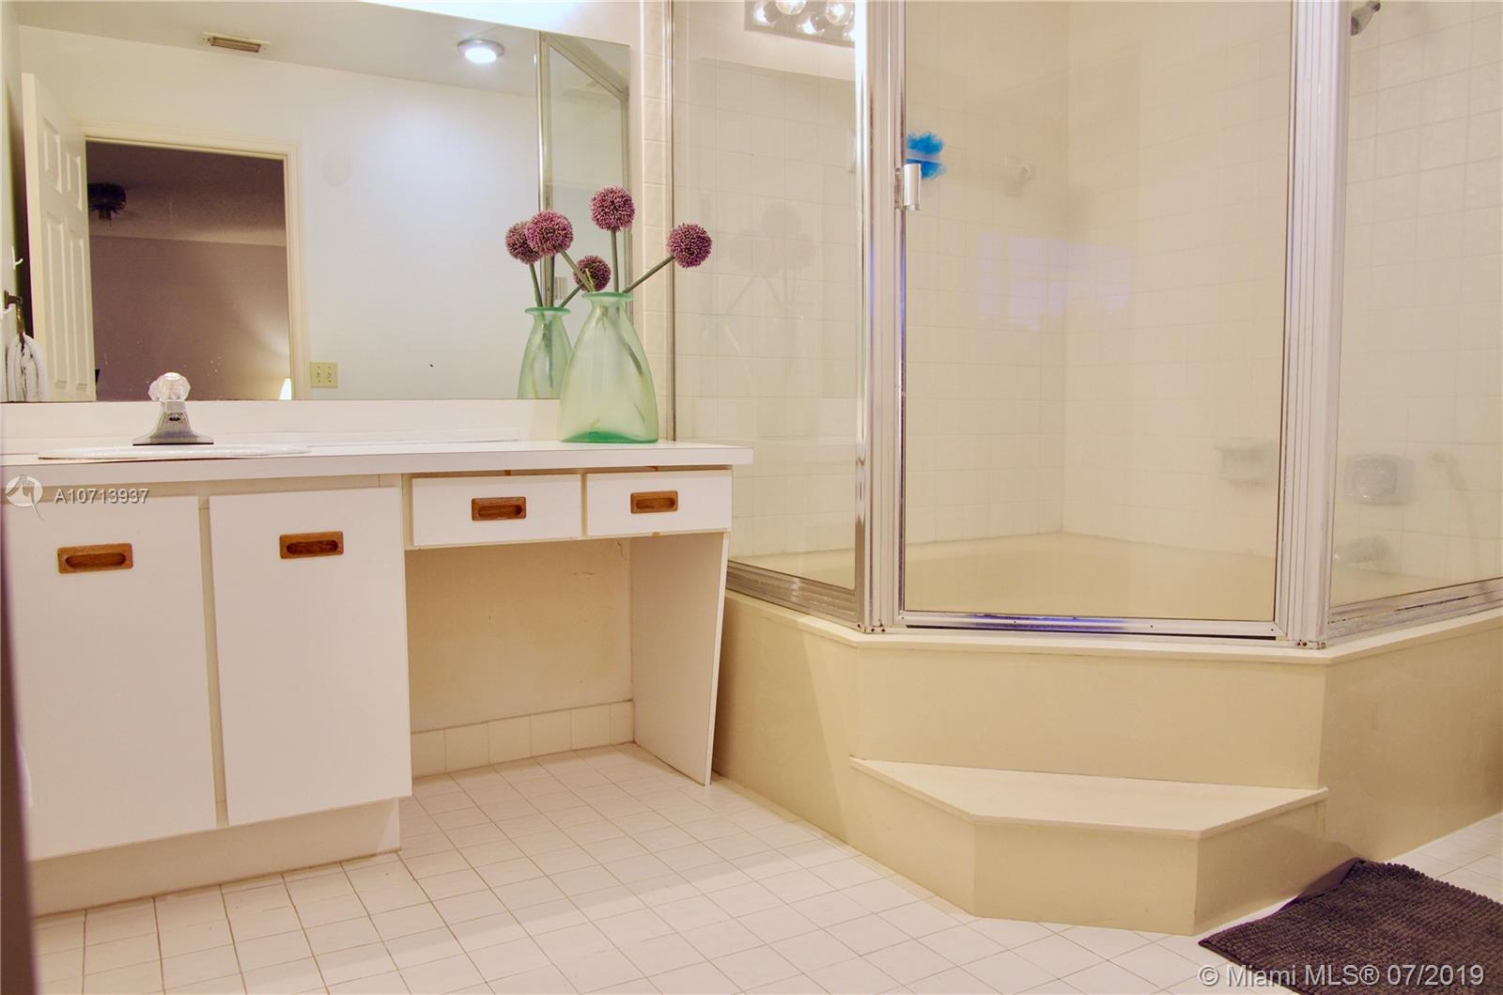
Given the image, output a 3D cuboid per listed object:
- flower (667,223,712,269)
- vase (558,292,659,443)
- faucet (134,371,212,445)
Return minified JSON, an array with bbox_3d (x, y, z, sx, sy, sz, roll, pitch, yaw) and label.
[{"bbox_3d":[-0.146,-0.598,2.668,0.105,0.106,0.105,0,5,0],"label":"flower"},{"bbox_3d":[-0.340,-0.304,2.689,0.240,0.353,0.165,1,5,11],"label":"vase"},{"bbox_3d":[-1.183,-0.183,2.302,0.146,0.148,0.140,-3,5,-30],"label":"faucet"}]

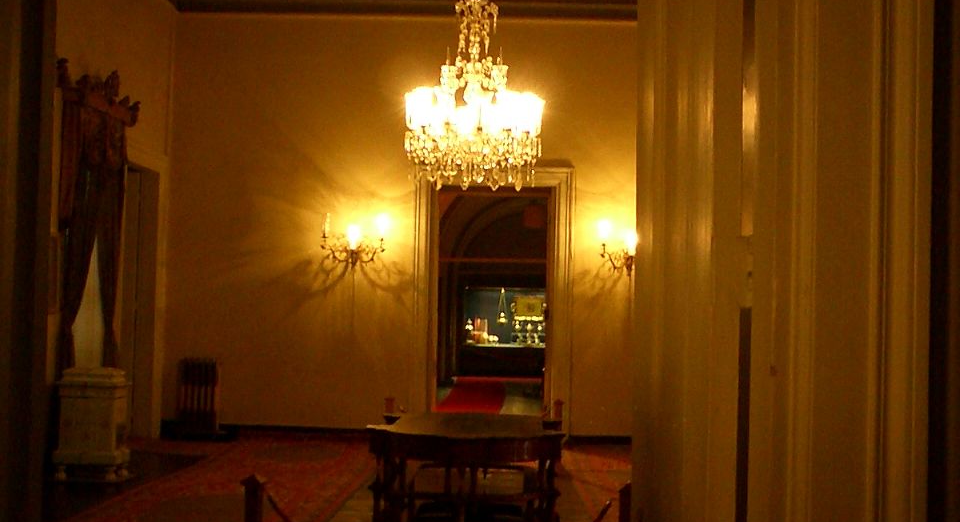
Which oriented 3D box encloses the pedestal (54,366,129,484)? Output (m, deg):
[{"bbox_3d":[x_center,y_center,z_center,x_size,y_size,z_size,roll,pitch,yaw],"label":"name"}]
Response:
[{"bbox_3d":[-3.434,1.435,12.198,0.565,0.996,0.460,1,-2,2],"label":"pedestal"}]

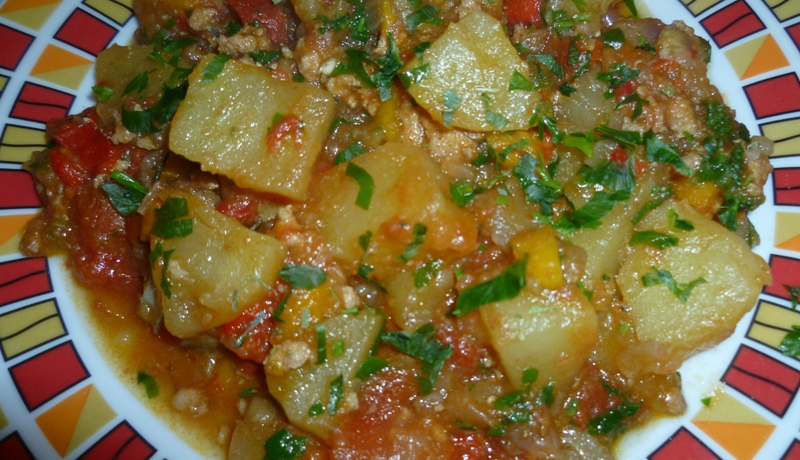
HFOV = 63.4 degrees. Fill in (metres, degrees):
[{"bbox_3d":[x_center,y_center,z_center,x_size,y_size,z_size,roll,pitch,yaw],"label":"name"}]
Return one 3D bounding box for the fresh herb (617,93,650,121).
[{"bbox_3d":[0.066,-0.035,0.183,0.006,0.003,0.007,39,73,17],"label":"fresh herb"}]

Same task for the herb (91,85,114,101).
[{"bbox_3d":[-0.090,-0.042,0.196,0.005,0.003,0.004,6,66,5],"label":"herb"}]

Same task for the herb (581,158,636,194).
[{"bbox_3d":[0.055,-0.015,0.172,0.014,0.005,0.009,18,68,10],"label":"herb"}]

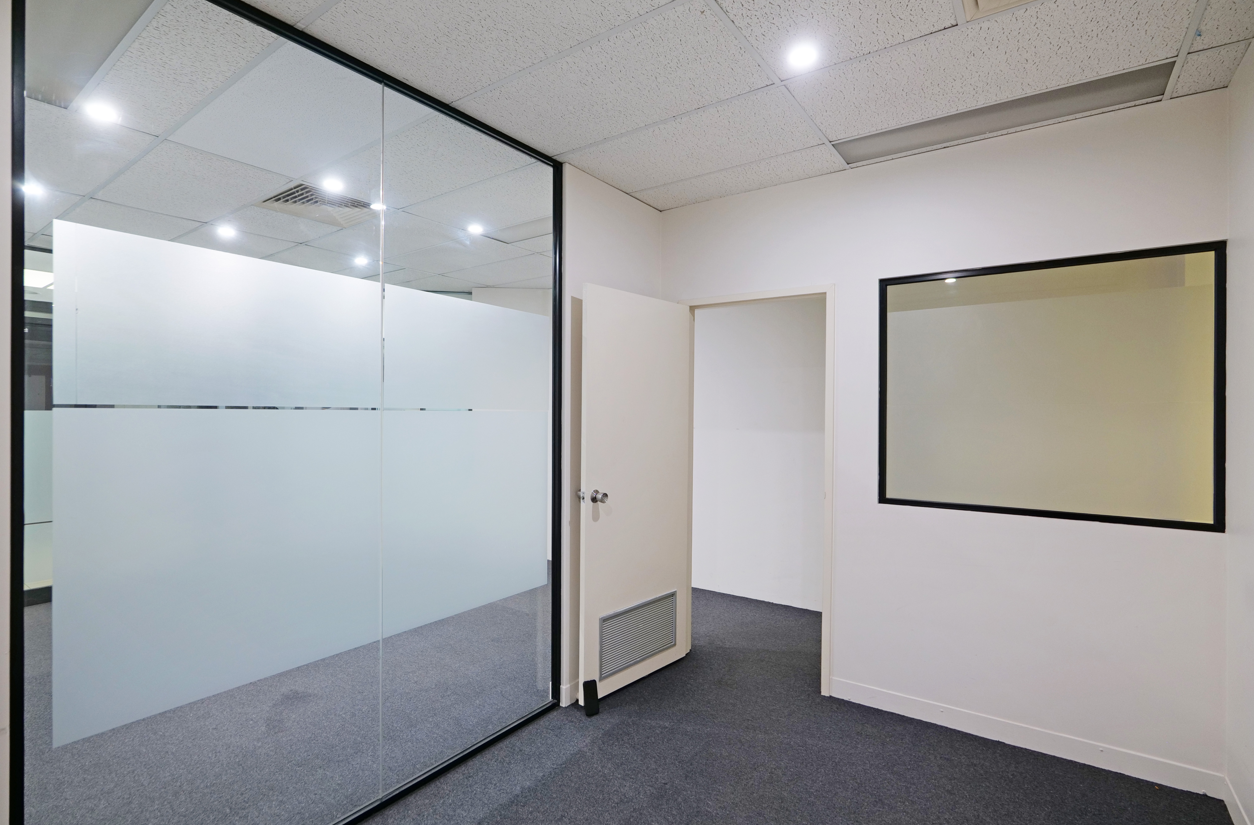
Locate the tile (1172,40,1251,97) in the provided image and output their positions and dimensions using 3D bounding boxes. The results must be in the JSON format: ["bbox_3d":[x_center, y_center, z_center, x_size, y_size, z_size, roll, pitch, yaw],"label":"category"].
[{"bbox_3d":[2.104,-1.245,2.020,0.158,0.020,0.340,0,0,35],"label":"tile"}]

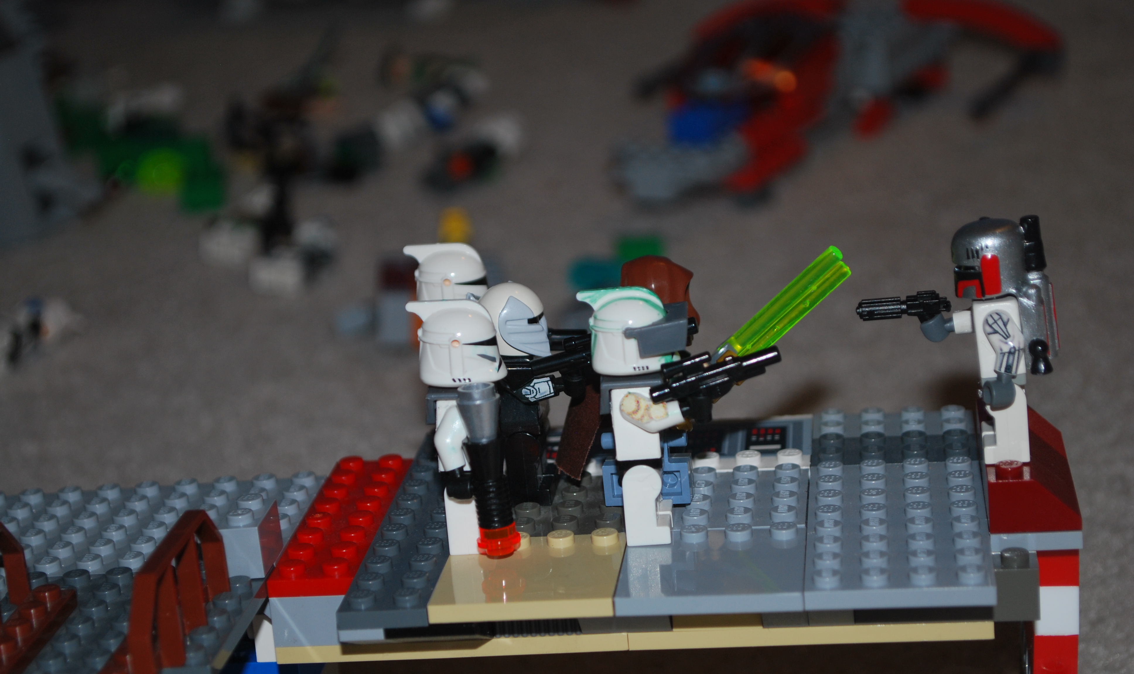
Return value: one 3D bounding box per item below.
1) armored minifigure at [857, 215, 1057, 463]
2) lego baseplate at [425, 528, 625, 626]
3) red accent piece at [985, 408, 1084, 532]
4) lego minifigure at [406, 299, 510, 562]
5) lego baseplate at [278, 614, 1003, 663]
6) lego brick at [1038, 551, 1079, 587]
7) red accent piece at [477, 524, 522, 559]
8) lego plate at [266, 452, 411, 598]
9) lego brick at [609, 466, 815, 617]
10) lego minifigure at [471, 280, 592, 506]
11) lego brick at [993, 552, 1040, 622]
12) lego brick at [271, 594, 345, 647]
[{"bbox_3d":[0.070,0.000,0.461,0.035,0.044,0.024,-2,16,7],"label":"armored minifigure"},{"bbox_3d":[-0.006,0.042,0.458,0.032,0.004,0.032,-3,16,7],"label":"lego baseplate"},{"bbox_3d":[0.084,0.022,0.474,0.016,0.011,0.048,-2,16,7],"label":"red accent piece"},{"bbox_3d":[-0.018,0.015,0.464,0.017,0.045,0.023,-2,16,7],"label":"lego minifigure"},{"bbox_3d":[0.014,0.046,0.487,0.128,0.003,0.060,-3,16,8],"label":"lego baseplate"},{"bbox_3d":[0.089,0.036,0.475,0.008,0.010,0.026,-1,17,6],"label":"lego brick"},{"bbox_3d":[-0.012,0.036,0.460,0.008,0.005,0.008,-2,16,7],"label":"red accent piece"},{"bbox_3d":[-0.042,0.035,0.491,0.016,0.005,0.064,-3,16,8],"label":"lego plate"},{"bbox_3d":[0.027,0.036,0.465,0.032,0.005,0.064,-2,16,7],"label":"lego brick"},{"bbox_3d":[-0.004,0.009,0.488,0.025,0.043,0.022,-3,16,7],"label":"lego minifigure"},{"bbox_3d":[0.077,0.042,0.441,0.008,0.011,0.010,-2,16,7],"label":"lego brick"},{"bbox_3d":[-0.044,0.048,0.474,0.016,0.010,0.021,-3,16,8],"label":"lego brick"}]

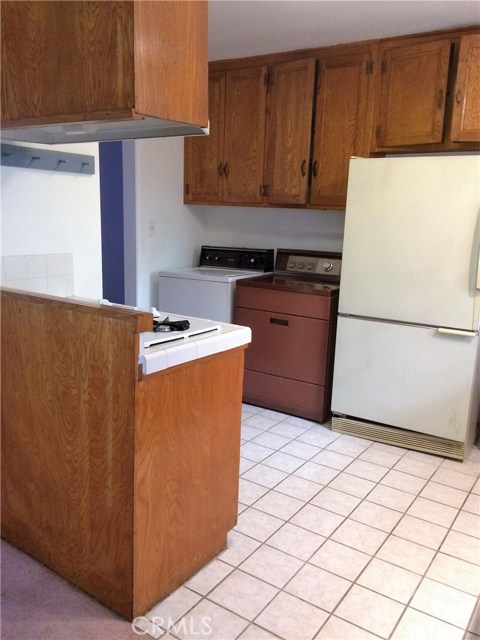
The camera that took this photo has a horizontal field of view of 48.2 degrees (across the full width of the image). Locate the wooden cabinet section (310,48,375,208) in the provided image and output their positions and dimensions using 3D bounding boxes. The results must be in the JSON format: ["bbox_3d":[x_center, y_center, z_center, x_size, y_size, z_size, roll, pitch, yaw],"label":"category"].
[{"bbox_3d":[0.755,-1.295,3.765,0.397,0.997,0.317,9,13,30],"label":"wooden cabinet section"}]

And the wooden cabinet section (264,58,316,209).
[{"bbox_3d":[0.432,-1.344,3.948,0.352,0.997,0.327,9,13,30],"label":"wooden cabinet section"}]

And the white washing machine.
[{"bbox_3d":[-0.197,-0.046,4.467,0.673,1.089,0.652,9,13,31],"label":"white washing machine"}]

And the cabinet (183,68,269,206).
[{"bbox_3d":[-0.044,-1.435,4.314,0.753,1.009,0.310,9,13,31],"label":"cabinet"}]

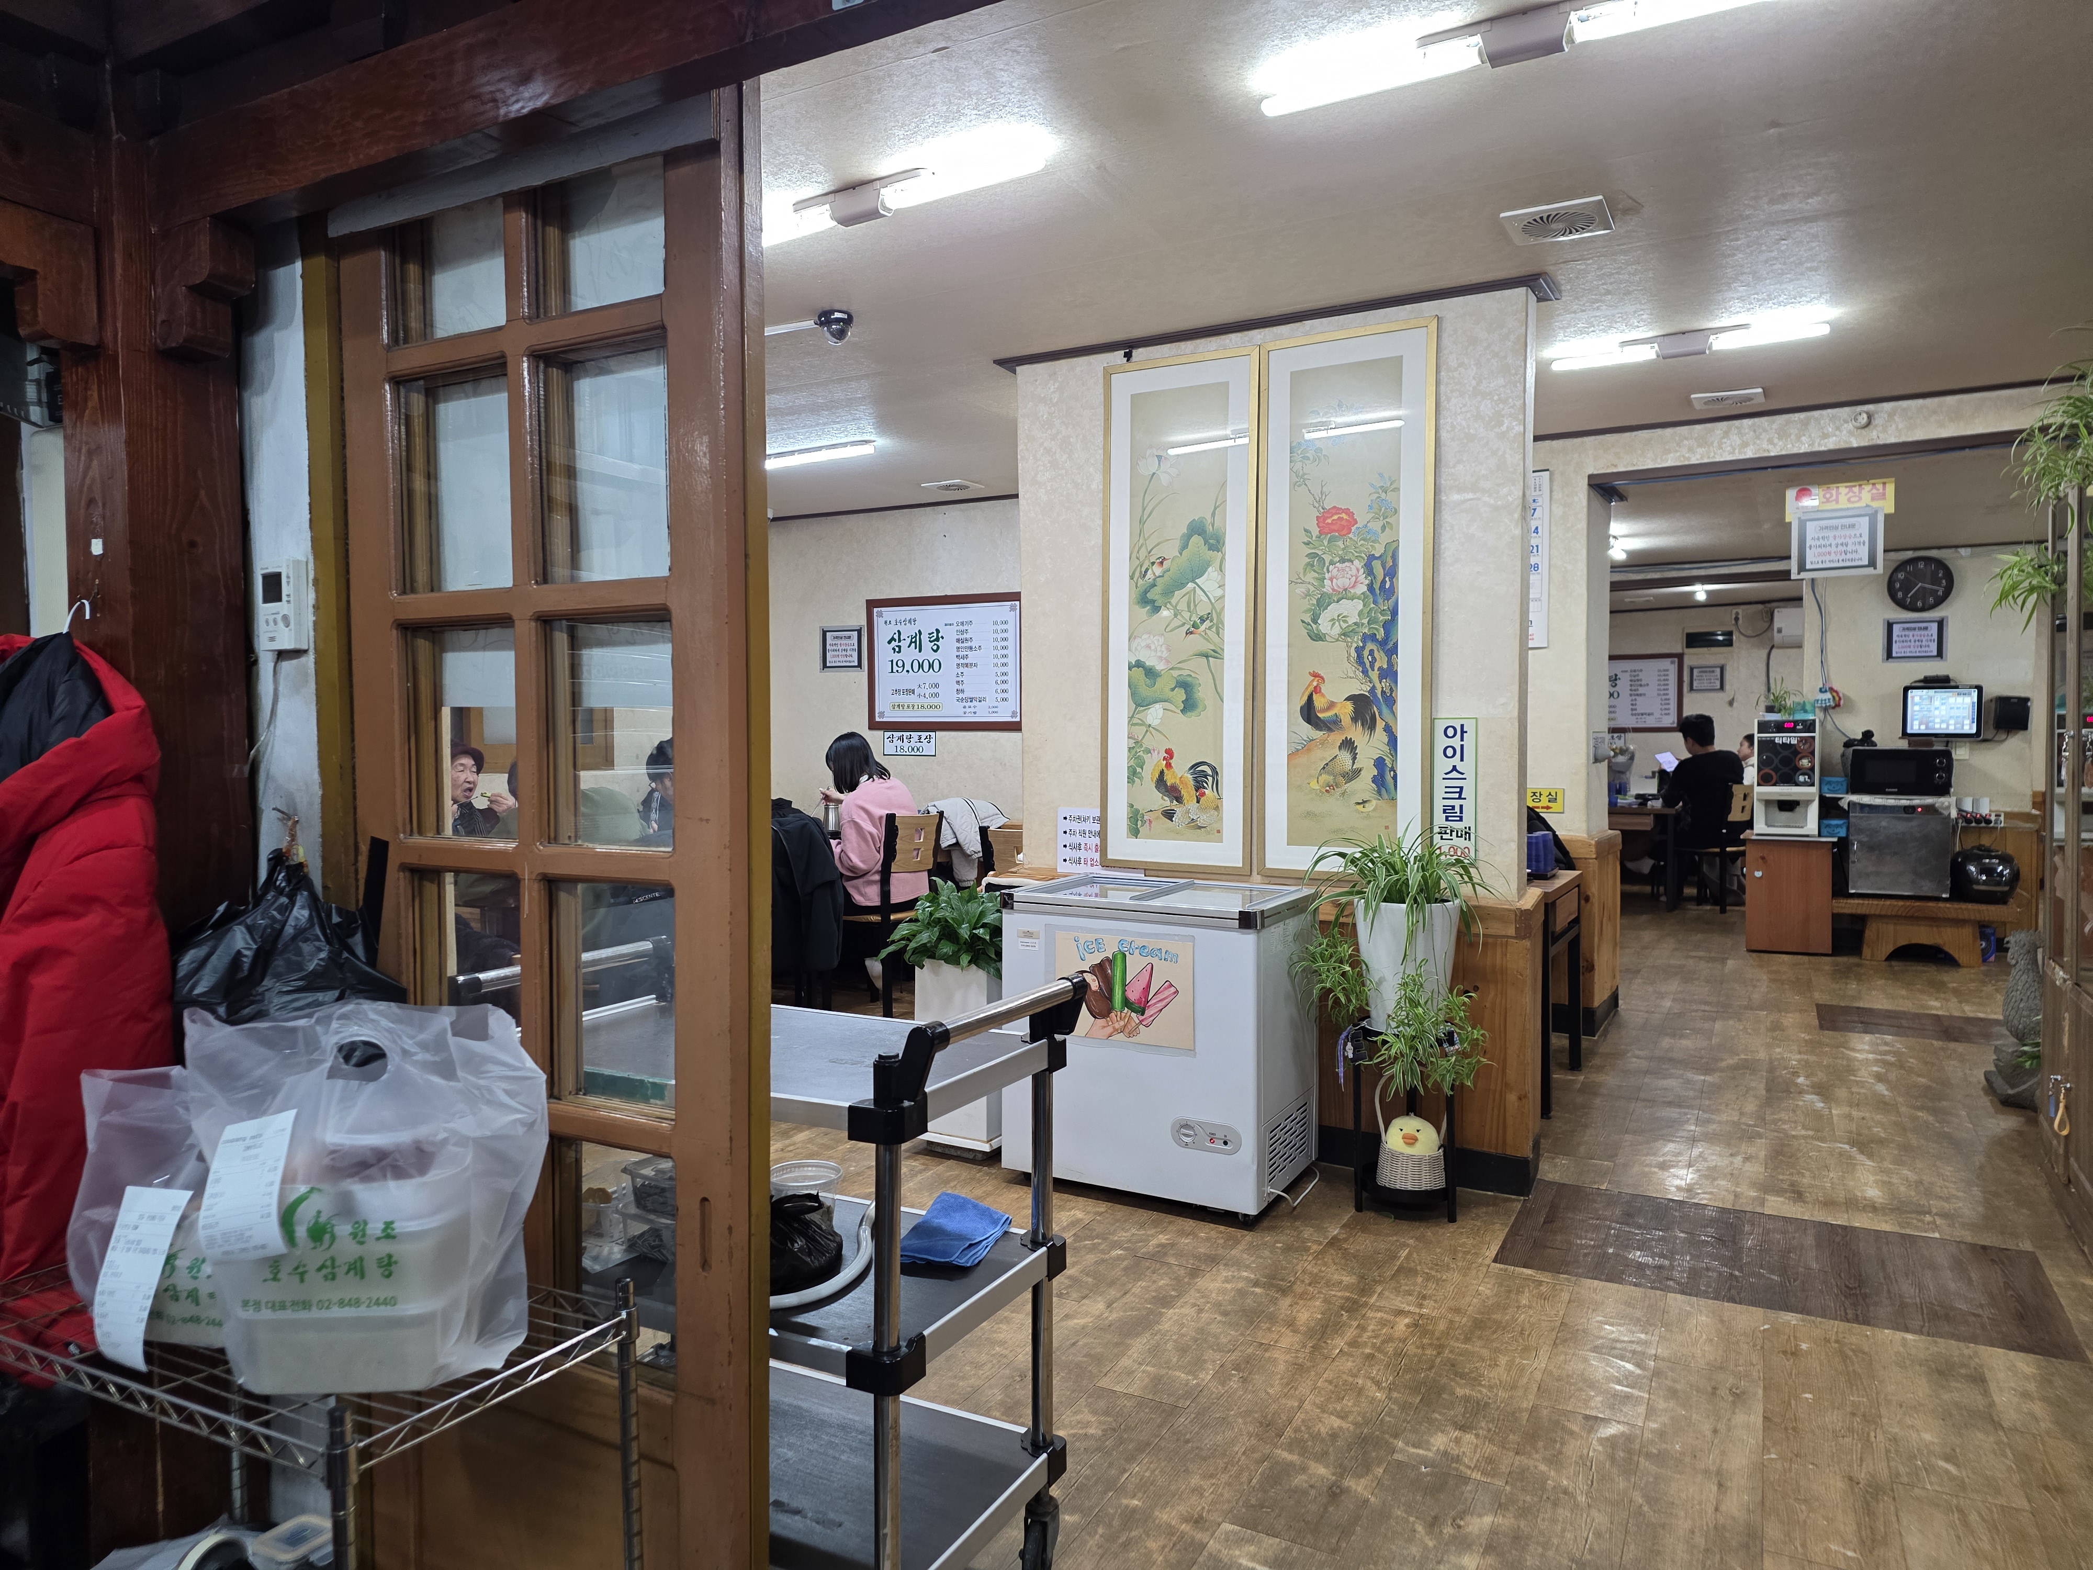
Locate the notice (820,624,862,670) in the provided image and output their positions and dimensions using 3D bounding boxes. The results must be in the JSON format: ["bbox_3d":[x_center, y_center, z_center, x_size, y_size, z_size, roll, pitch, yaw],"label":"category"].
[{"bbox_3d":[-1.192,-0.790,8.096,0.315,0.262,0.022,2,3,30],"label":"notice"}]

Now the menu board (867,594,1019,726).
[{"bbox_3d":[-0.564,-0.675,7.730,1.078,0.750,0.030,2,3,30],"label":"menu board"}]

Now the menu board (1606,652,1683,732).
[{"bbox_3d":[5.110,-0.804,12.300,0.950,0.700,0.035,1,2,28],"label":"menu board"}]

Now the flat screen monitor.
[{"bbox_3d":[5.039,-0.411,7.817,0.368,0.297,0.065,1,3,29],"label":"flat screen monitor"}]

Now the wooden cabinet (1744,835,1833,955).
[{"bbox_3d":[4.385,0.634,8.204,0.455,0.645,0.450,1,3,27],"label":"wooden cabinet"}]

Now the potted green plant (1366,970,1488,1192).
[{"bbox_3d":[0.943,0.732,3.450,0.290,0.530,0.260,0,2,17],"label":"potted green plant"}]

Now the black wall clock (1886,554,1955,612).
[{"bbox_3d":[4.804,-1.112,7.643,0.310,0.310,0.045,1,2,28],"label":"black wall clock"}]

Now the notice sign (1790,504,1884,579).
[{"bbox_3d":[3.052,-0.936,5.360,0.310,0.257,0.025,2,3,33],"label":"notice sign"}]

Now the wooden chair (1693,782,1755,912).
[{"bbox_3d":[4.740,0.428,9.906,0.420,0.896,0.470,-2,3,-34],"label":"wooden chair"}]

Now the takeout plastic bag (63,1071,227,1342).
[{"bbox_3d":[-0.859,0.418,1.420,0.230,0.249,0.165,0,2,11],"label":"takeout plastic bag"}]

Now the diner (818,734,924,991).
[{"bbox_3d":[-0.887,0.391,6.607,0.620,1.290,0.480,2,3,38],"label":"diner"}]

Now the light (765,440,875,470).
[{"bbox_3d":[-1.261,-1.467,6.312,1.200,0.085,0.100,2,3,32],"label":"light"}]

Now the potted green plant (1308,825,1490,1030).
[{"bbox_3d":[0.883,0.360,3.500,0.450,0.500,0.410,0,2,14],"label":"potted green plant"}]

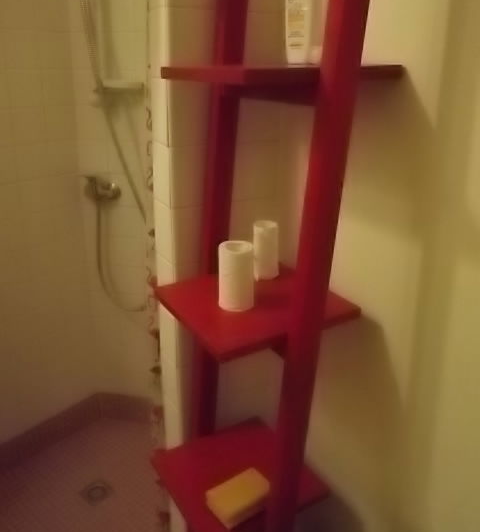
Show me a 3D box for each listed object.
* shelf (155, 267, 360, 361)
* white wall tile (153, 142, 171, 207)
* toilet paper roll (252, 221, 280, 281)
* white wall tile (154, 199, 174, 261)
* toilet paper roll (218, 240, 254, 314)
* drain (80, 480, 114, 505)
[{"bbox_3d":[0.020,0.061,0.821,0.248,0.016,0.245,-12,24,-27],"label":"shelf"},{"bbox_3d":[-0.137,-0.165,0.908,0.008,0.108,0.085,-12,24,-27],"label":"white wall tile"},{"bbox_3d":[0.048,-0.029,0.895,0.044,0.097,0.044,0,21,0],"label":"toilet paper roll"},{"bbox_3d":[-0.136,-0.063,0.948,0.008,0.108,0.085,-12,24,-27],"label":"white wall tile"},{"bbox_3d":[-0.005,0.016,0.781,0.055,0.097,0.055,0,21,0],"label":"toilet paper roll"},{"bbox_3d":[-0.488,0.779,1.713,0.085,0.010,0.085,17,27,37],"label":"drain"}]

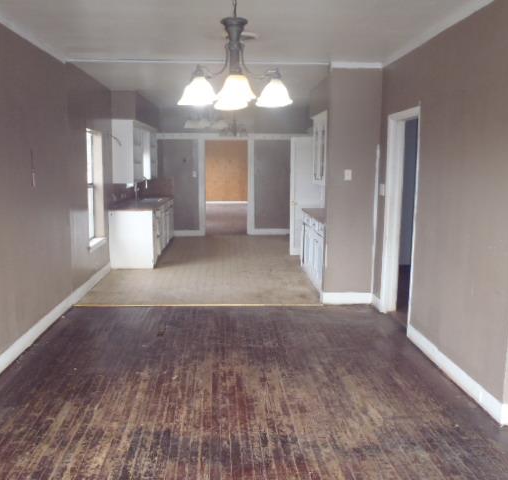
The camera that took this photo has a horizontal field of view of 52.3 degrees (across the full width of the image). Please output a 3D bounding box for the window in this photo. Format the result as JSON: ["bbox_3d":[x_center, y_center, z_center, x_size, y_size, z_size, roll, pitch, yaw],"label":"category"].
[{"bbox_3d":[-2.127,-0.668,6.797,0.144,1.504,0.864,0,9,-3],"label":"window"}]

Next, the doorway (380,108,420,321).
[{"bbox_3d":[1.475,-0.188,5.070,0.168,2.088,0.880,0,9,-3],"label":"doorway"}]

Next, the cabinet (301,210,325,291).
[{"bbox_3d":[1.033,0.133,6.925,0.557,0.896,1.872,0,9,-3],"label":"cabinet"}]

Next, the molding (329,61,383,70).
[{"bbox_3d":[1.103,-1.845,5.492,0.576,0.077,0.056,0,9,-3],"label":"molding"}]

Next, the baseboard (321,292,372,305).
[{"bbox_3d":[1.079,0.670,5.889,0.573,0.141,0.024,0,9,-3],"label":"baseboard"}]

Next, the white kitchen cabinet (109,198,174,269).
[{"bbox_3d":[-1.906,-0.258,9.367,0.632,0.893,3.392,0,9,-3],"label":"white kitchen cabinet"}]

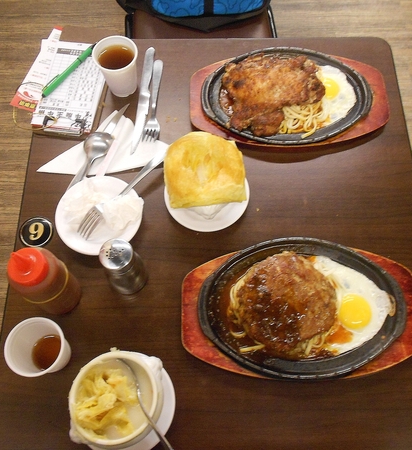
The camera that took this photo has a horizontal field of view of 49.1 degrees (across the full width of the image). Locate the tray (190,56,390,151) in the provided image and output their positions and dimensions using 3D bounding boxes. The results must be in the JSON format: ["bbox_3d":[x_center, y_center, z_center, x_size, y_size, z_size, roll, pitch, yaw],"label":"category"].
[{"bbox_3d":[0.138,-0.209,0.760,0.328,0.023,0.196,-1,69,0],"label":"tray"}]

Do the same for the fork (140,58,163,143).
[{"bbox_3d":[-0.089,-0.220,0.783,0.026,0.018,0.176,2,68,1],"label":"fork"}]

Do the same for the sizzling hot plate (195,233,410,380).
[{"bbox_3d":[0.130,0.111,0.621,0.281,0.031,0.193,0,69,0],"label":"sizzling hot plate"}]

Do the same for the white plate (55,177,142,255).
[{"bbox_3d":[-0.161,-0.014,0.686,0.131,0.021,0.131,0,69,0],"label":"white plate"}]

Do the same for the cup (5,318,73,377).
[{"bbox_3d":[-0.211,0.163,0.588,0.073,0.075,0.073,0,69,0],"label":"cup"}]

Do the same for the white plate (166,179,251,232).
[{"bbox_3d":[0.002,-0.047,0.711,0.133,0.021,0.133,0,68,0],"label":"white plate"}]

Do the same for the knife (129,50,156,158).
[{"bbox_3d":[-0.106,-0.214,0.768,0.021,0.010,0.217,6,69,2],"label":"knife"}]

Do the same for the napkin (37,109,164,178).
[{"bbox_3d":[-0.175,-0.139,0.755,0.217,0.010,0.123,-11,68,-4],"label":"napkin"}]

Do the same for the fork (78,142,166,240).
[{"bbox_3d":[-0.123,-0.051,0.684,0.026,0.020,0.184,43,87,16],"label":"fork"}]

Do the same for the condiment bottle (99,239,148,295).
[{"bbox_3d":[-0.115,0.057,0.626,0.057,0.099,0.057,0,68,0],"label":"condiment bottle"}]

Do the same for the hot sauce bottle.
[{"bbox_3d":[-0.219,0.069,0.589,0.070,0.158,0.070,0,68,0],"label":"hot sauce bottle"}]

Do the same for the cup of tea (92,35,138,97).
[{"bbox_3d":[-0.148,-0.265,0.771,0.073,0.076,0.073,0,68,0],"label":"cup of tea"}]

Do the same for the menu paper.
[{"bbox_3d":[-0.239,-0.255,0.783,0.154,0.015,0.238,6,69,2],"label":"menu paper"}]

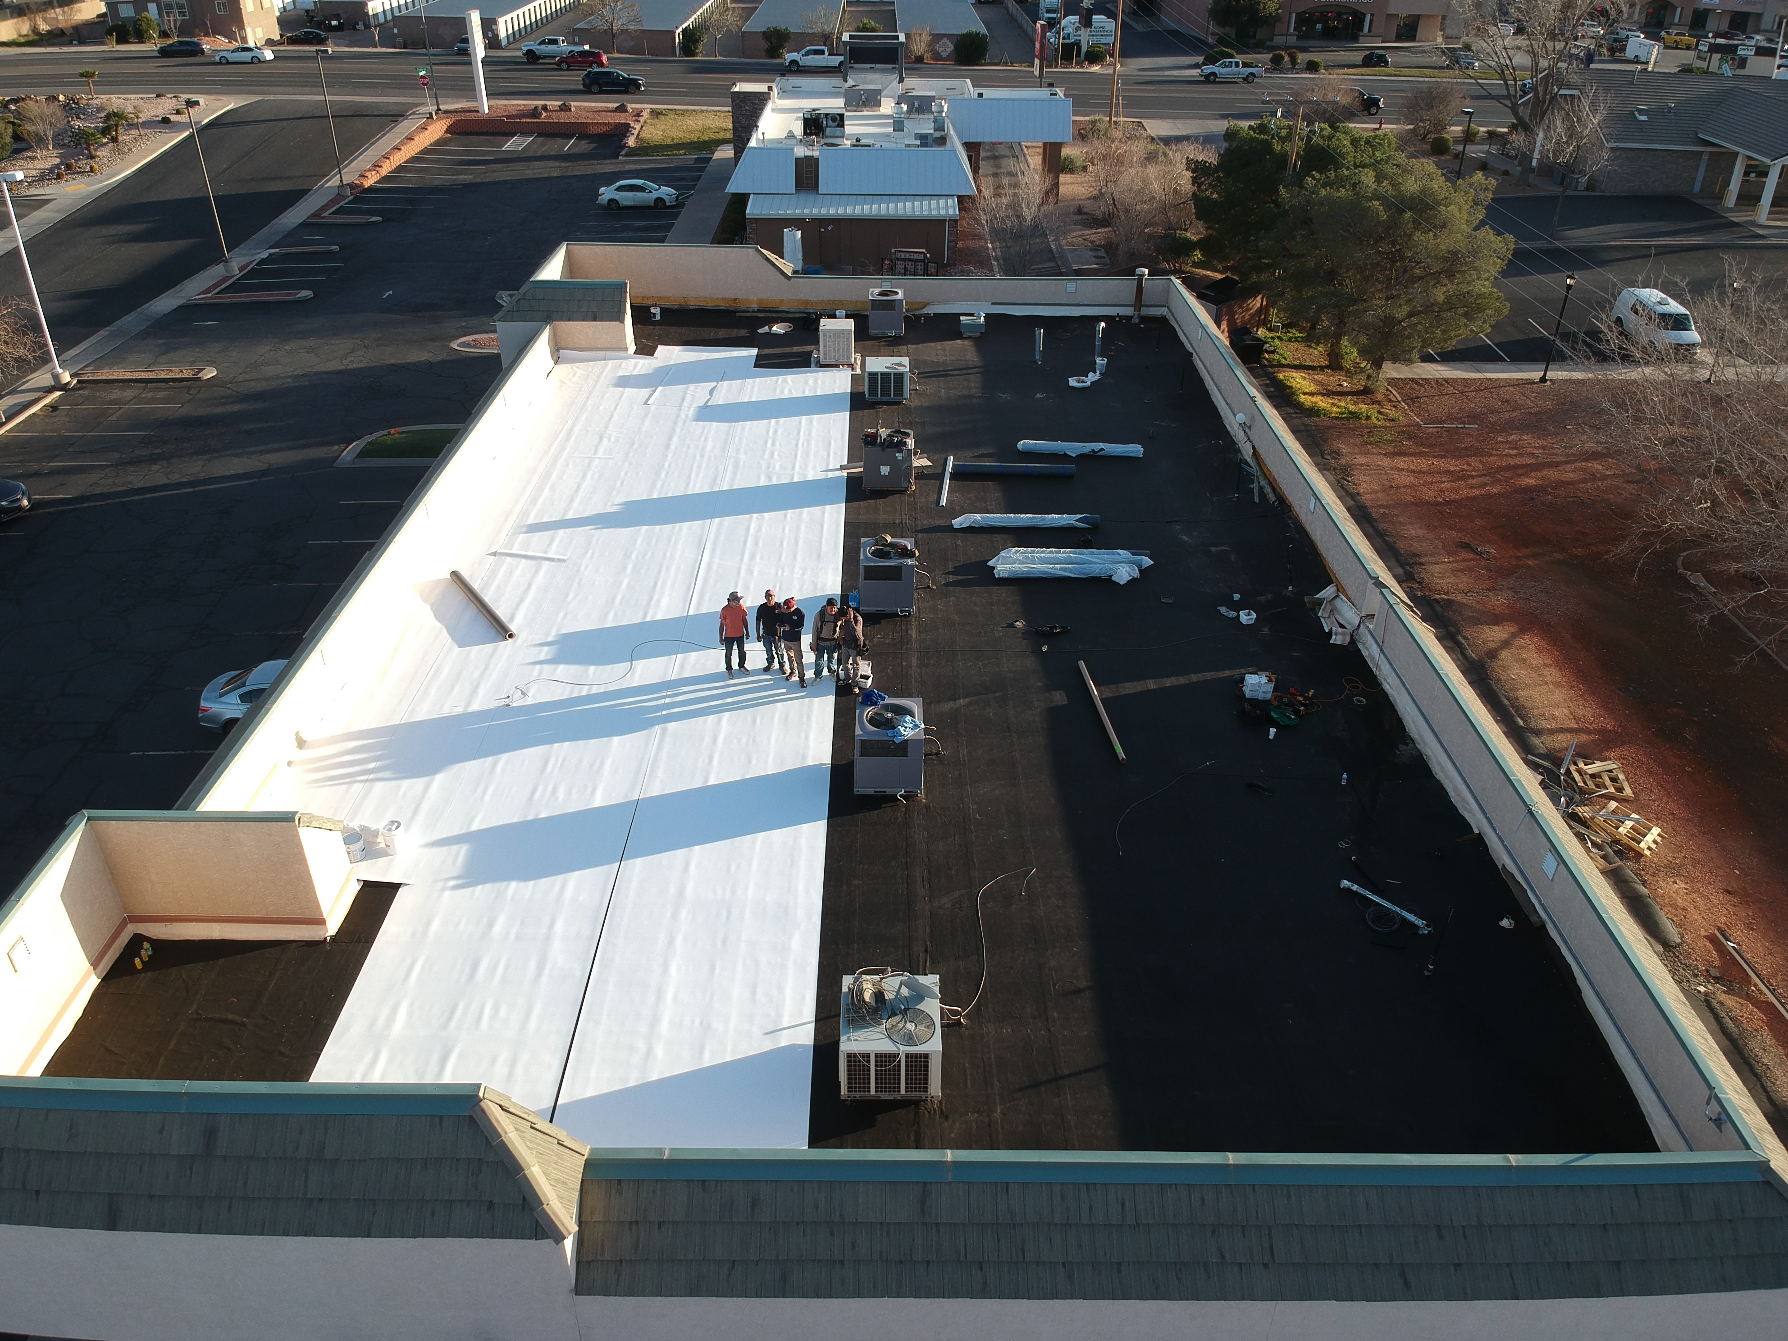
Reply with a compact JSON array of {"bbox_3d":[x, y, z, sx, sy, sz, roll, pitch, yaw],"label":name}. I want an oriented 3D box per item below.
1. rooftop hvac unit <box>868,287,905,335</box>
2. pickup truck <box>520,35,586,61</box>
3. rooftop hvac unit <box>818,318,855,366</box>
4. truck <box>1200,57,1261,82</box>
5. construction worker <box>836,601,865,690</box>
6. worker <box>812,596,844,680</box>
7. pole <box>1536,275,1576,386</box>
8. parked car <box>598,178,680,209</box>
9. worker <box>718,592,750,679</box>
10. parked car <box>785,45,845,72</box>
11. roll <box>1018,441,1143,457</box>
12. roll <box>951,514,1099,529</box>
[{"bbox_3d":[-0.228,-11.551,41.652,1.100,1.140,1.180,1,32,-1],"label":"rooftop hvac unit"},{"bbox_3d":[-30.581,-56.693,117.808,6.000,2.020,2.050,2,32,2],"label":"pickup truck"},{"bbox_3d":[-1.664,-9.725,38.357,0.979,1.126,0.999,1,32,-1],"label":"rooftop hvac unit"},{"bbox_3d":[29.975,-53.200,114.500,5.550,1.830,1.920,0,32,-1],"label":"truck"},{"bbox_3d":[-0.745,-0.418,22.817,0.560,1.669,0.450,8,33,12],"label":"construction worker"},{"bbox_3d":[-1.233,-0.549,23.387,0.550,1.727,0.400,1,32,-1],"label":"worker"},{"bbox_3d":[26.331,-13.543,51.071,0.420,4.311,0.420,1,32,-1],"label":"pole"},{"bbox_3d":[-14.853,-27.798,75.400,4.640,1.460,1.780,0,32,-1],"label":"parked car"},{"bbox_3d":[-2.845,-0.654,23.108,0.560,1.711,0.420,-6,33,-11],"label":"worker"},{"bbox_3d":[-6.345,-55.226,116.318,6.700,2.020,2.070,2,32,2],"label":"parked car"},{"bbox_3d":[4.762,-5.639,32.884,3.185,0.310,0.330,3,32,3],"label":"roll"},{"bbox_3d":[2.963,-3.341,28.887,3.220,0.280,0.280,0,32,-2],"label":"roll"}]

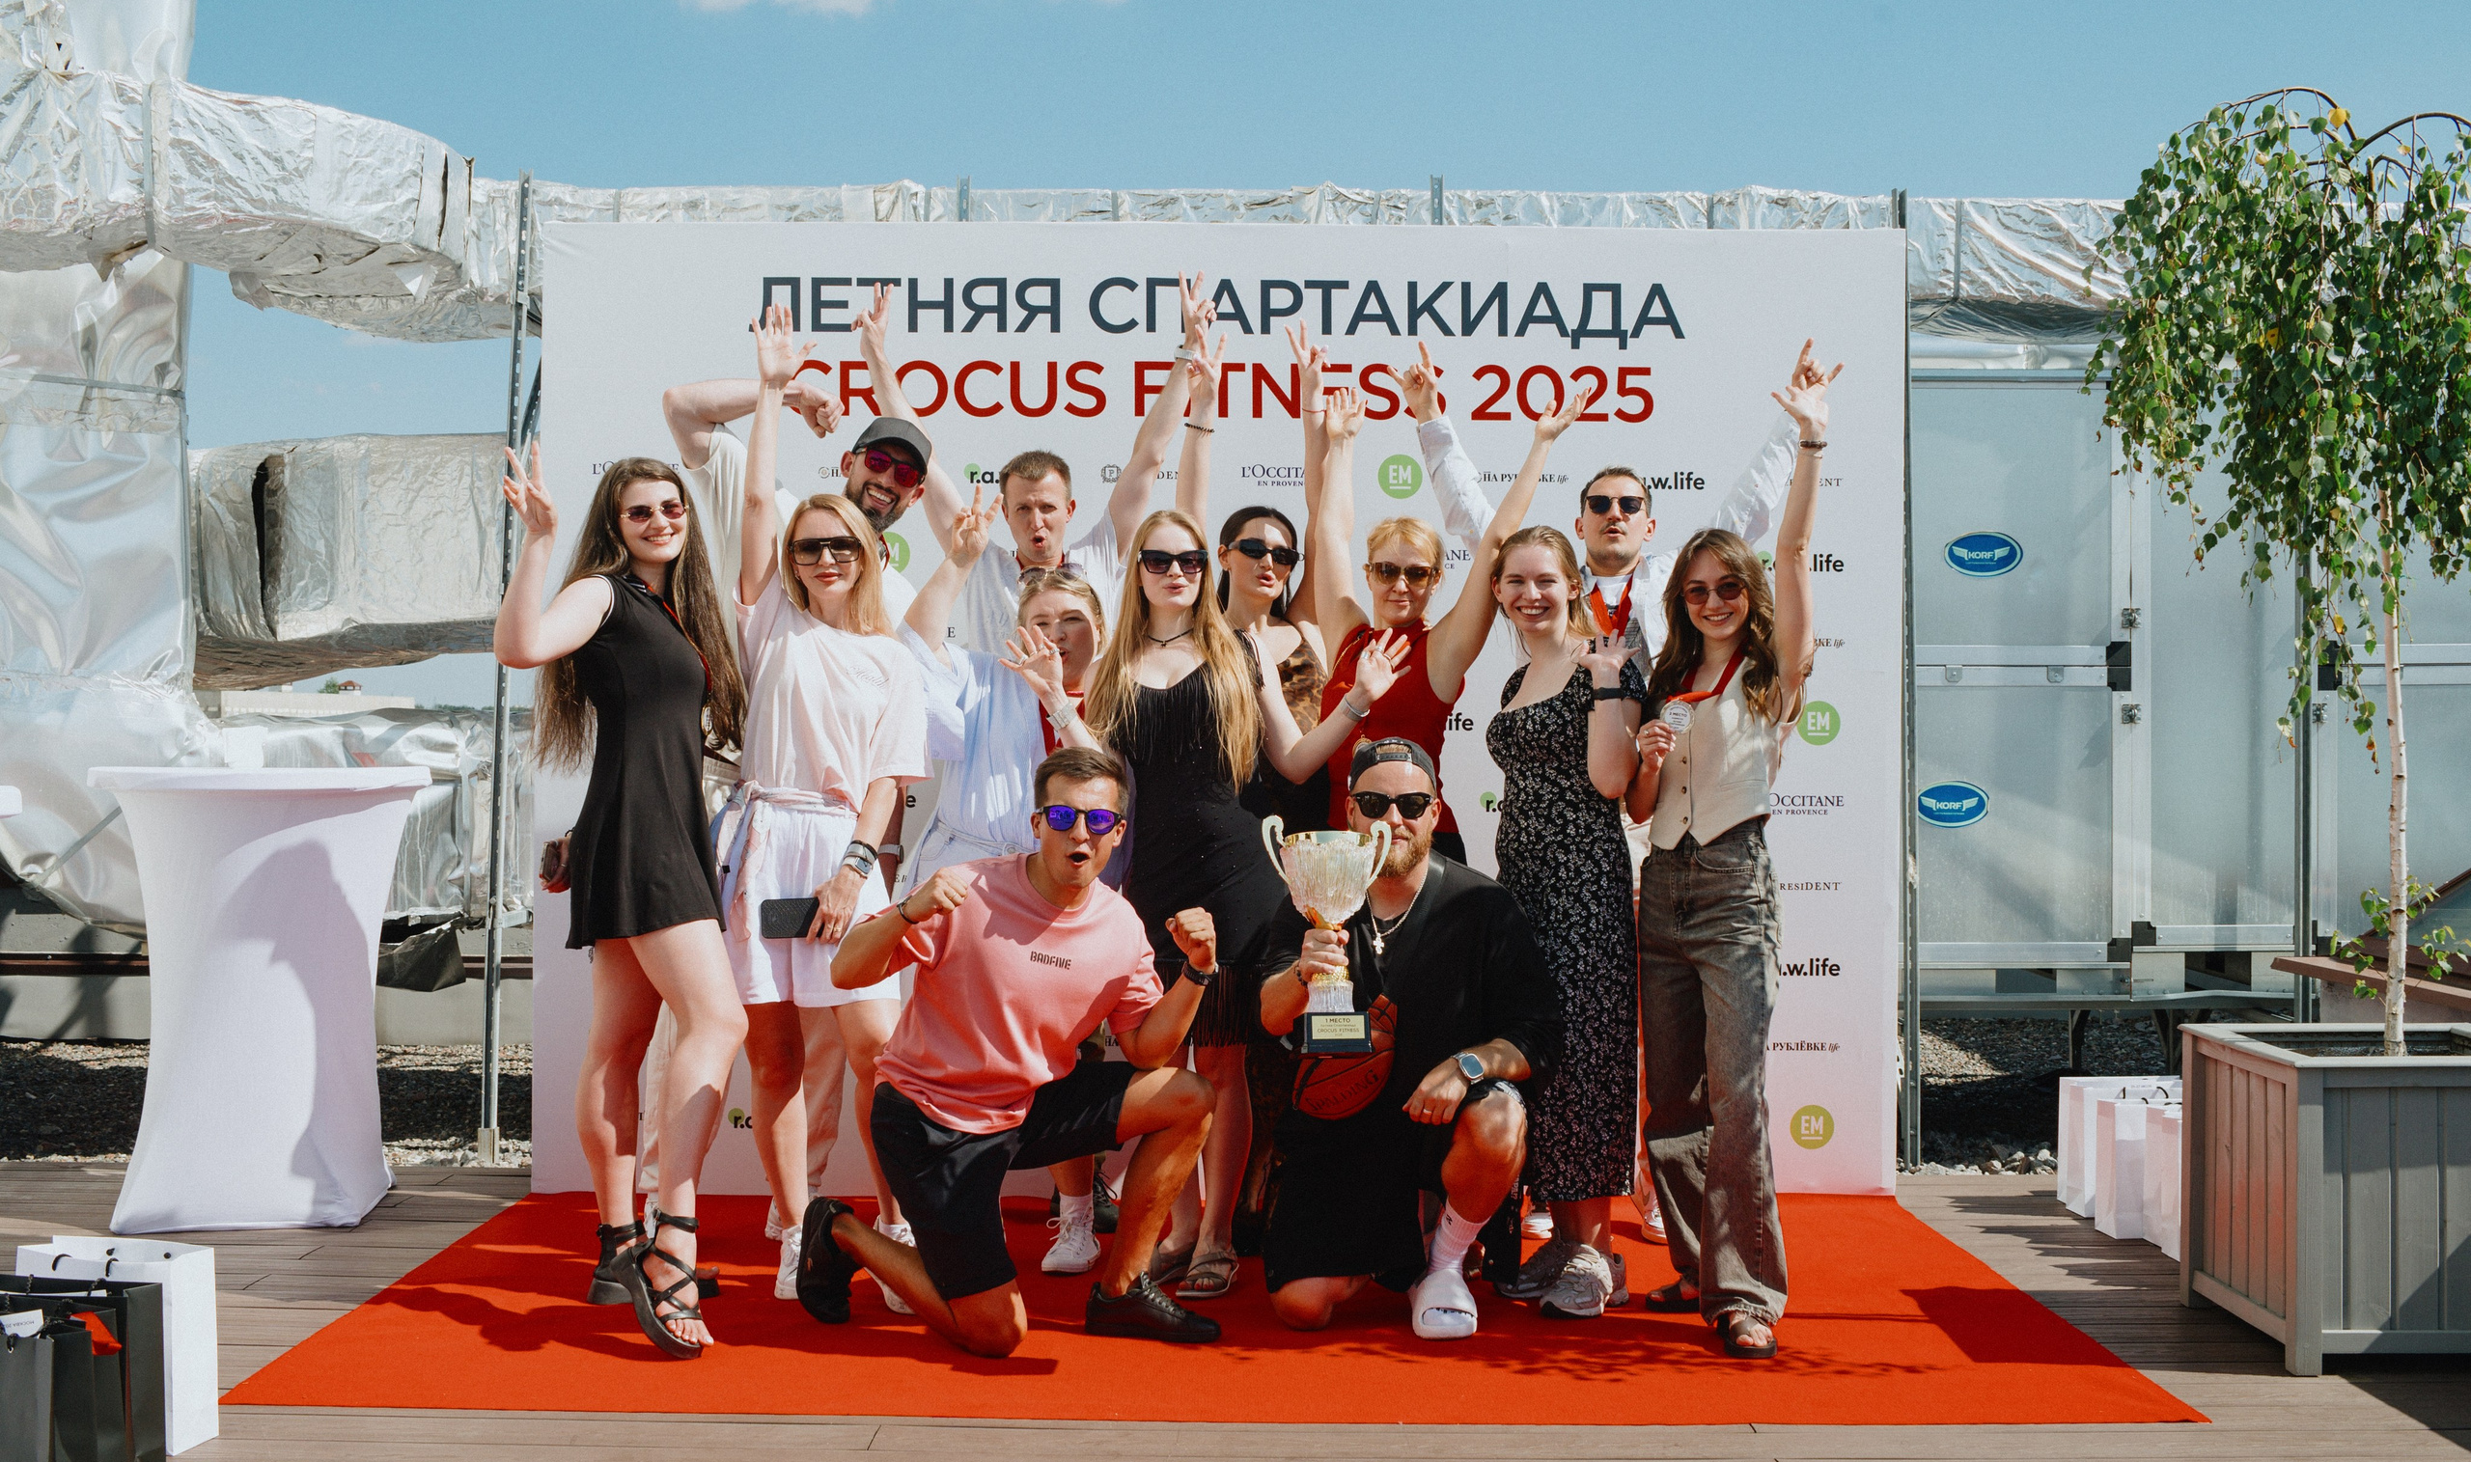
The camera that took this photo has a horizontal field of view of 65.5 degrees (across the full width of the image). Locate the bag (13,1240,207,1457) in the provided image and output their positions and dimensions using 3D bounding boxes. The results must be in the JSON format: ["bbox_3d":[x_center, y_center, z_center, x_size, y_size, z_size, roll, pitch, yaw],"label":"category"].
[{"bbox_3d":[-1.875,1.025,3.230,0.315,0.320,0.100,1,0,15],"label":"bag"}]

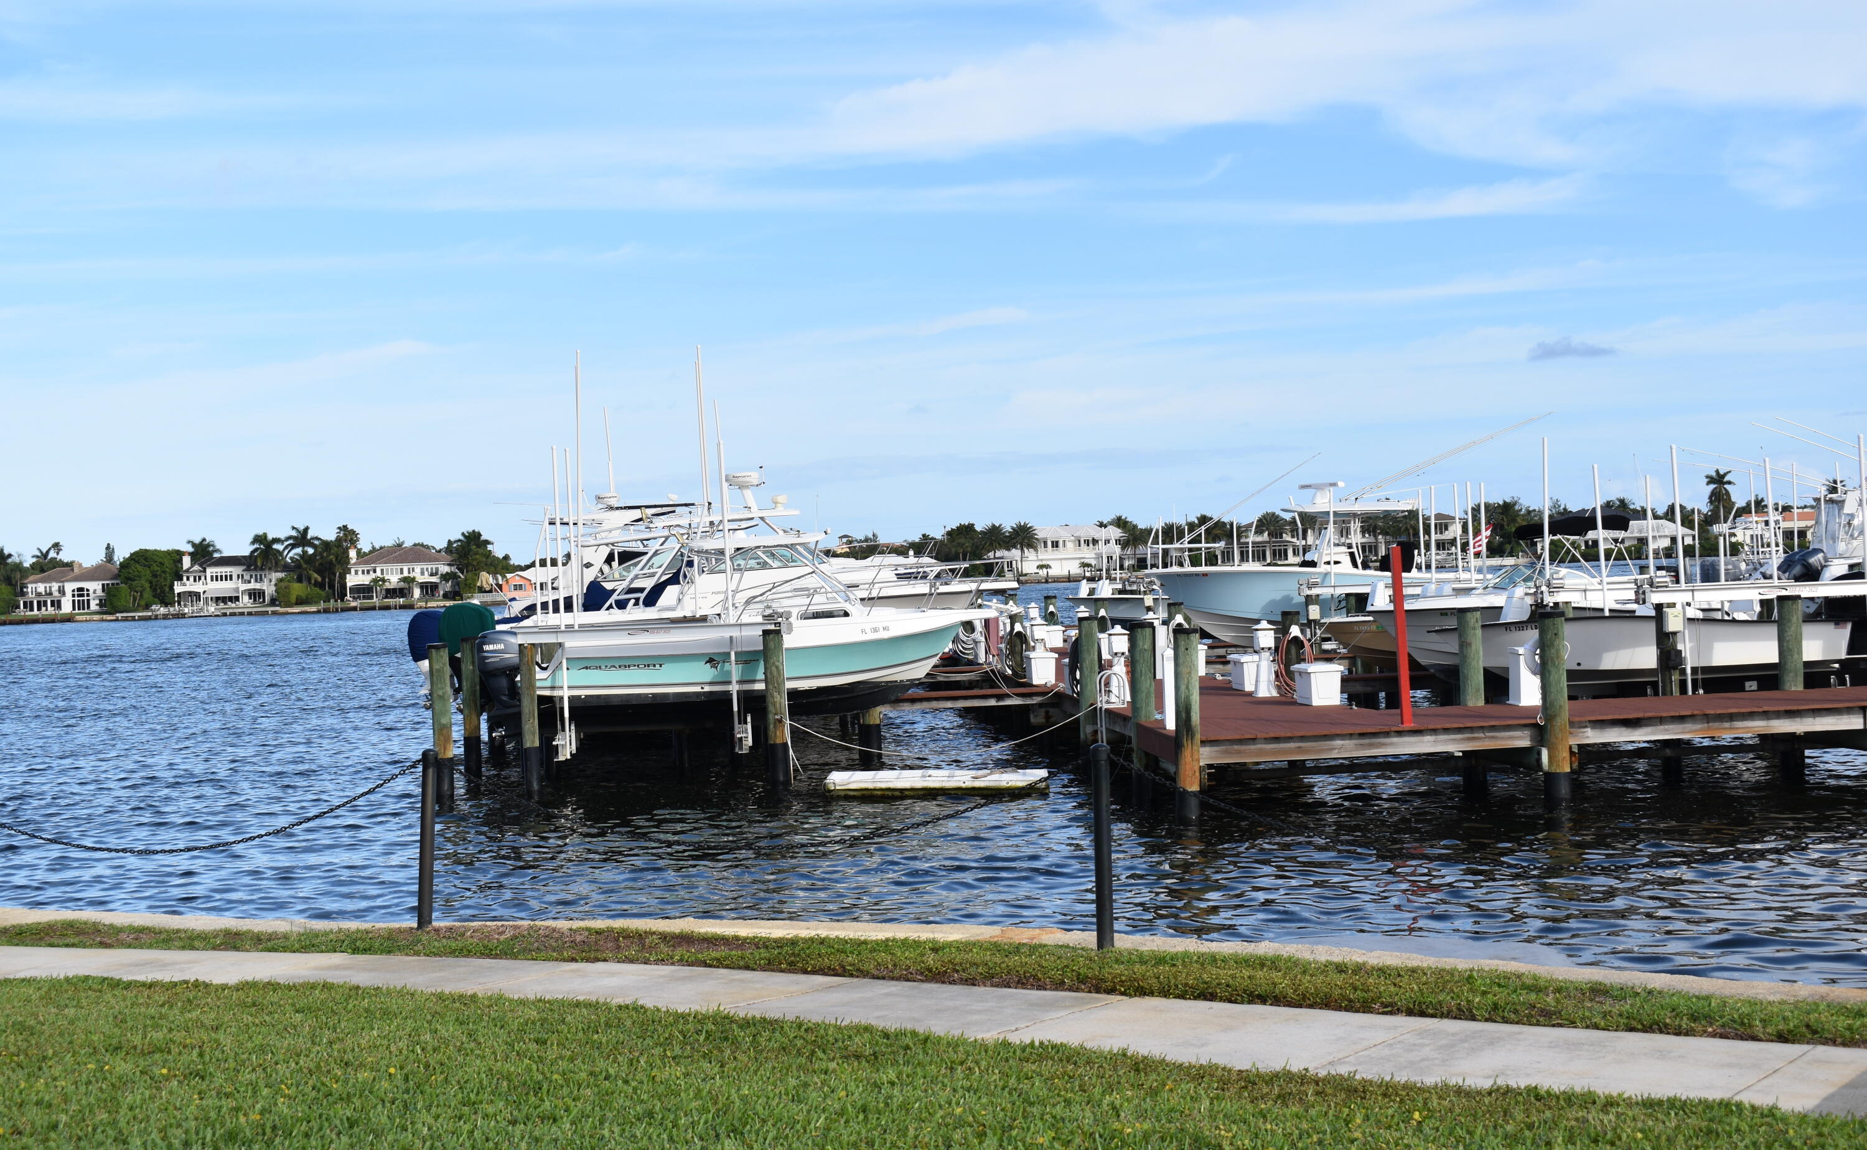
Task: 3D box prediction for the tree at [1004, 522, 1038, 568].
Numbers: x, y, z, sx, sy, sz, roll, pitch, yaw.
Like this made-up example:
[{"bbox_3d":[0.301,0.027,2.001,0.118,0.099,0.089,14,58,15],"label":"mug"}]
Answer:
[{"bbox_3d":[16.185,-4.684,428.000,6.420,10.430,6.420,-2,0,0],"label":"tree"}]

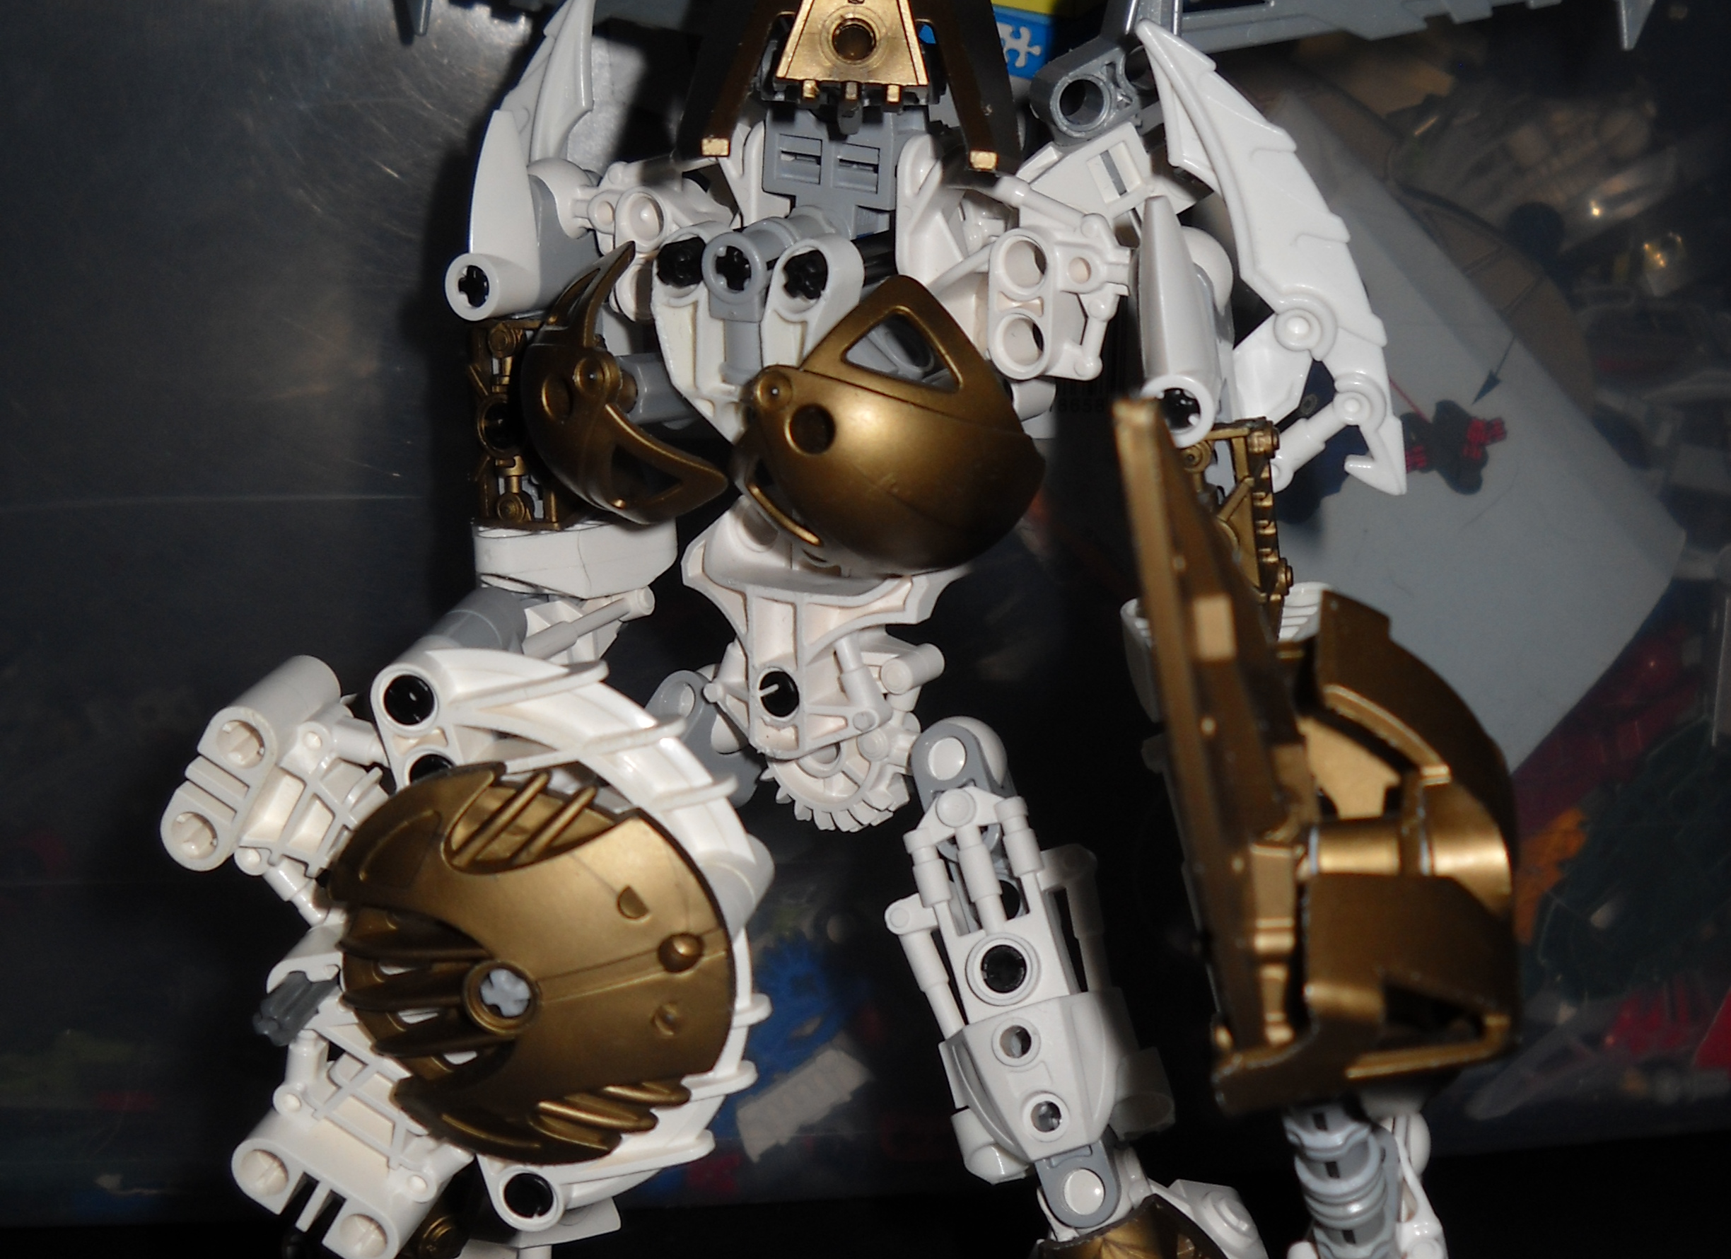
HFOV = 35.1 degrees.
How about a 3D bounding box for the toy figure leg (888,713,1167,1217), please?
[{"bbox_3d":[0.016,0.034,0.279,0.022,0.058,0.017,-24,-23,16],"label":"toy figure leg"}]

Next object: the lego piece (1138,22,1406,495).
[{"bbox_3d":[0.046,-0.041,0.308,0.019,0.059,0.009,-26,0,8],"label":"lego piece"}]

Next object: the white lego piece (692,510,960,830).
[{"bbox_3d":[-0.005,0.004,0.294,0.027,0.034,0.019,5,7,30],"label":"white lego piece"}]

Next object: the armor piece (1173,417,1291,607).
[{"bbox_3d":[0.041,-0.012,0.301,0.013,0.022,0.010,-7,0,17],"label":"armor piece"}]

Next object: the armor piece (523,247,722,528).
[{"bbox_3d":[-0.025,-0.026,0.284,0.015,0.026,0.024,-21,0,-30],"label":"armor piece"}]

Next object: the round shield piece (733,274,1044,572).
[{"bbox_3d":[0.002,-0.020,0.272,0.029,0.028,0.017,13,9,-11],"label":"round shield piece"}]

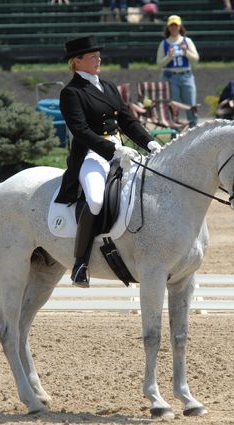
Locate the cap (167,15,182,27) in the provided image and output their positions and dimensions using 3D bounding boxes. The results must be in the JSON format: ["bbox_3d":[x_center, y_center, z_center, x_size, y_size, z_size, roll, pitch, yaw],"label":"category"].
[{"bbox_3d":[0.832,-2.771,92.500,0.185,0.155,0.260,0,2,3],"label":"cap"}]

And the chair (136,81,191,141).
[{"bbox_3d":[0.670,-1.353,86.500,0.660,0.860,0.680,-2,3,-38],"label":"chair"}]

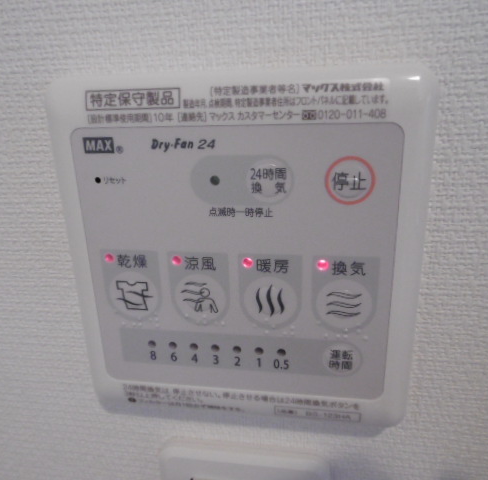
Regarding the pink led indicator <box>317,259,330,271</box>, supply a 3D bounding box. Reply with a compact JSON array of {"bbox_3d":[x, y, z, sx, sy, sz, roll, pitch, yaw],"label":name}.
[{"bbox_3d":[0.025,0.008,0.138,0.004,0.004,0.002,1,19,9],"label":"pink led indicator"}]

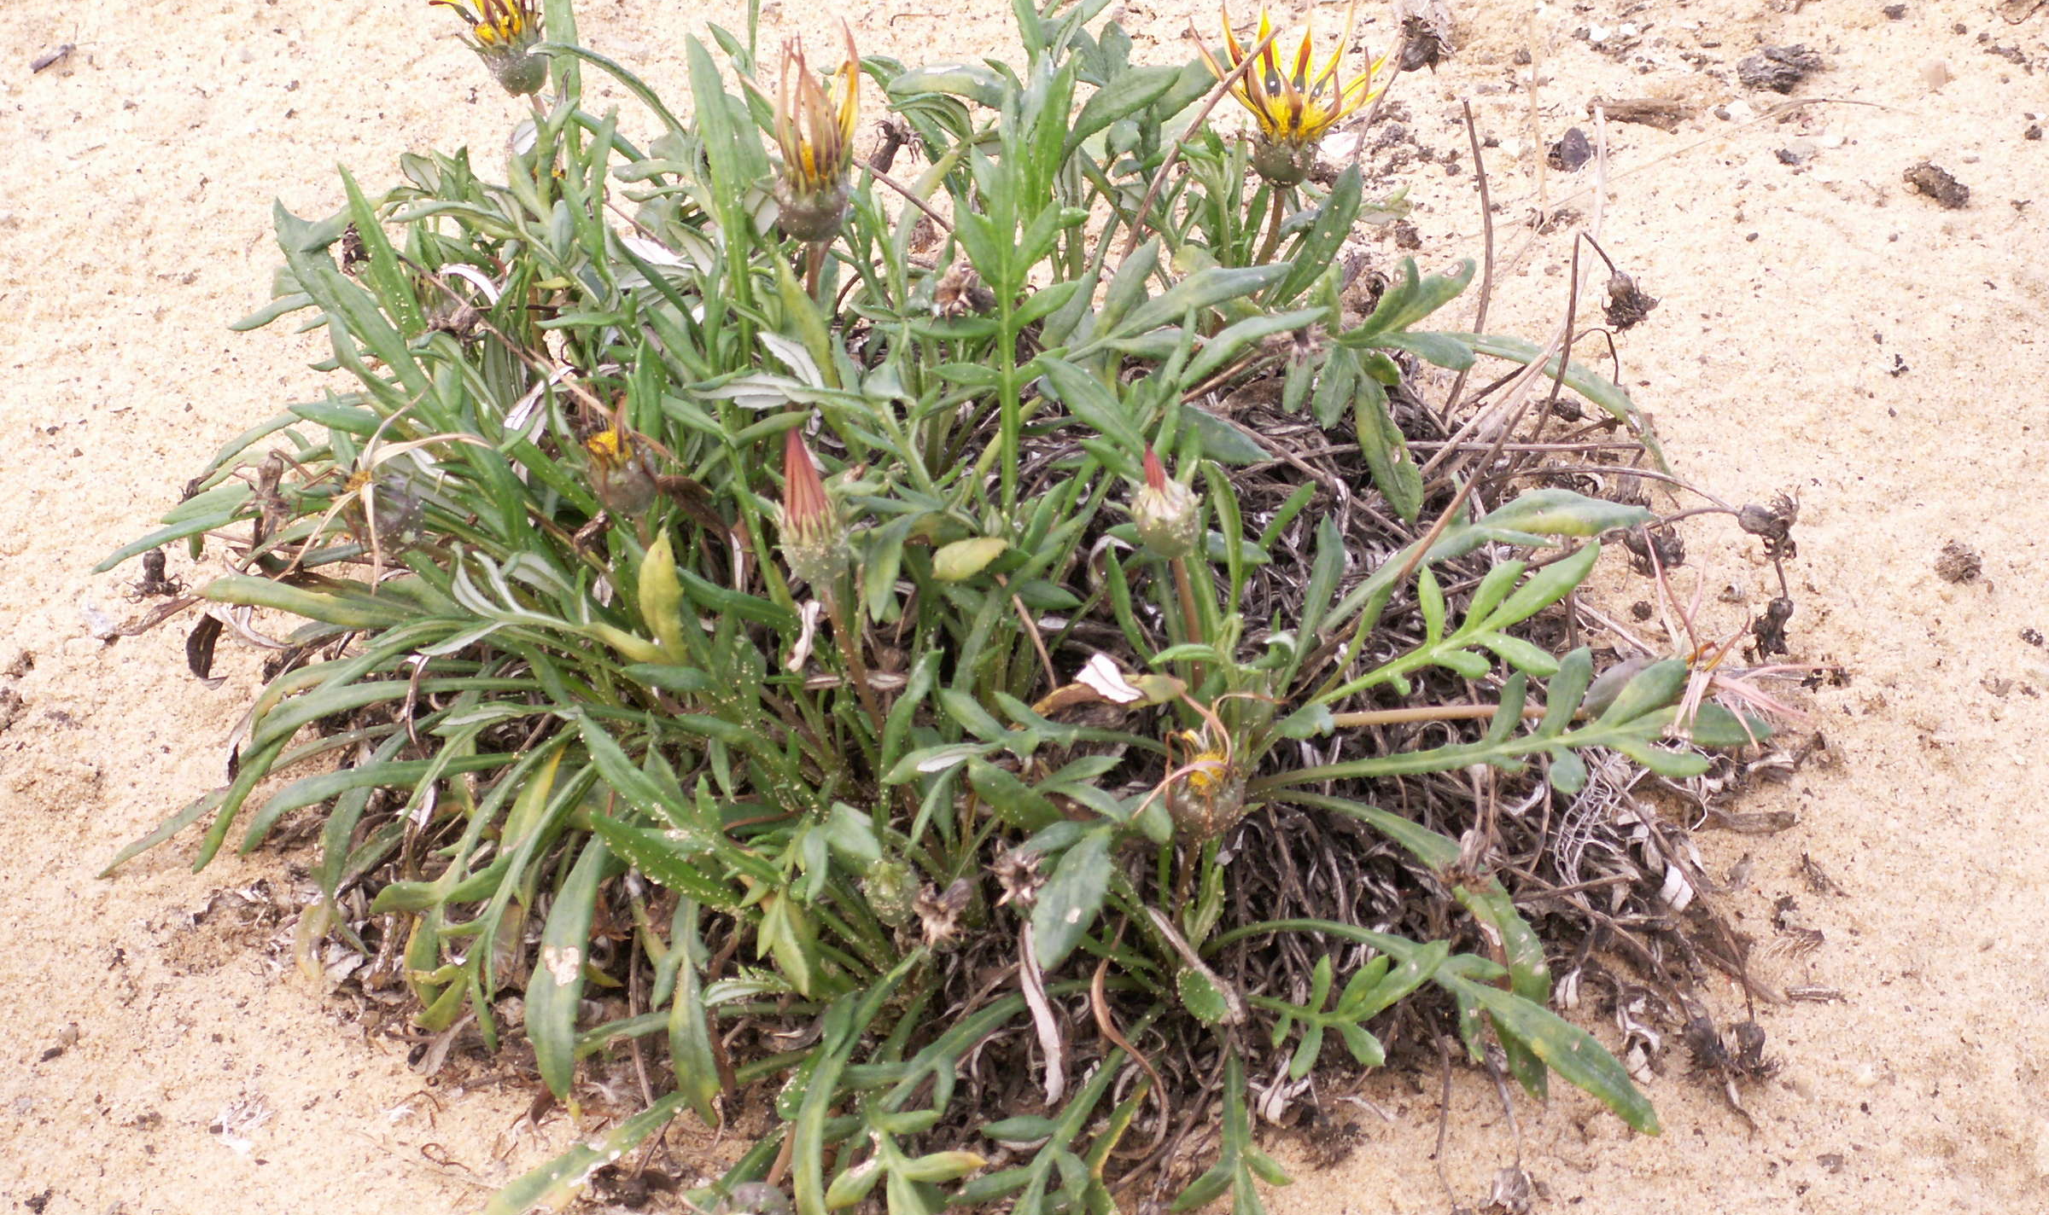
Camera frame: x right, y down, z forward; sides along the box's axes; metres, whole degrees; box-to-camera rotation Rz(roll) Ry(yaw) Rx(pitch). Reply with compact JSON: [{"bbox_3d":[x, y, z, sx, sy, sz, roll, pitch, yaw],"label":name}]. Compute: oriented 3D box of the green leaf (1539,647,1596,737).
[{"bbox_3d":[0.117,0.018,1.215,0.008,0.004,0.022,19,68,13],"label":"green leaf"}]

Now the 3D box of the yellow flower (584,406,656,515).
[{"bbox_3d":[-0.087,-0.032,1.215,0.015,0.021,0.015,-11,26,0],"label":"yellow flower"}]

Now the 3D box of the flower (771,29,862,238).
[{"bbox_3d":[-0.047,-0.106,1.260,0.019,0.048,0.019,1,24,0],"label":"flower"}]

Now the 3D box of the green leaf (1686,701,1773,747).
[{"bbox_3d":[0.153,0.025,1.220,0.020,0.005,0.009,8,55,0],"label":"green leaf"}]

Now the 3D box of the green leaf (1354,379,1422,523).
[{"bbox_3d":[0.081,-0.035,1.250,0.010,0.033,0.006,-15,0,-6],"label":"green leaf"}]

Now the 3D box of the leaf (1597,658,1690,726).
[{"bbox_3d":[0.135,0.019,1.225,0.023,0.005,0.009,-35,58,-12],"label":"leaf"}]

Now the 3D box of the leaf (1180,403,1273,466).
[{"bbox_3d":[0.047,-0.040,1.300,0.024,0.005,0.012,27,57,9],"label":"leaf"}]

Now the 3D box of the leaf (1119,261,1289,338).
[{"bbox_3d":[0.041,-0.070,1.295,0.043,0.007,0.012,-22,55,2],"label":"leaf"}]

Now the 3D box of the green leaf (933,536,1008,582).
[{"bbox_3d":[-0.012,-0.010,1.220,0.018,0.004,0.010,-26,57,-14],"label":"green leaf"}]

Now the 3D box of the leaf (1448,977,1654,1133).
[{"bbox_3d":[0.109,0.092,1.160,0.052,0.007,0.013,37,56,0],"label":"leaf"}]

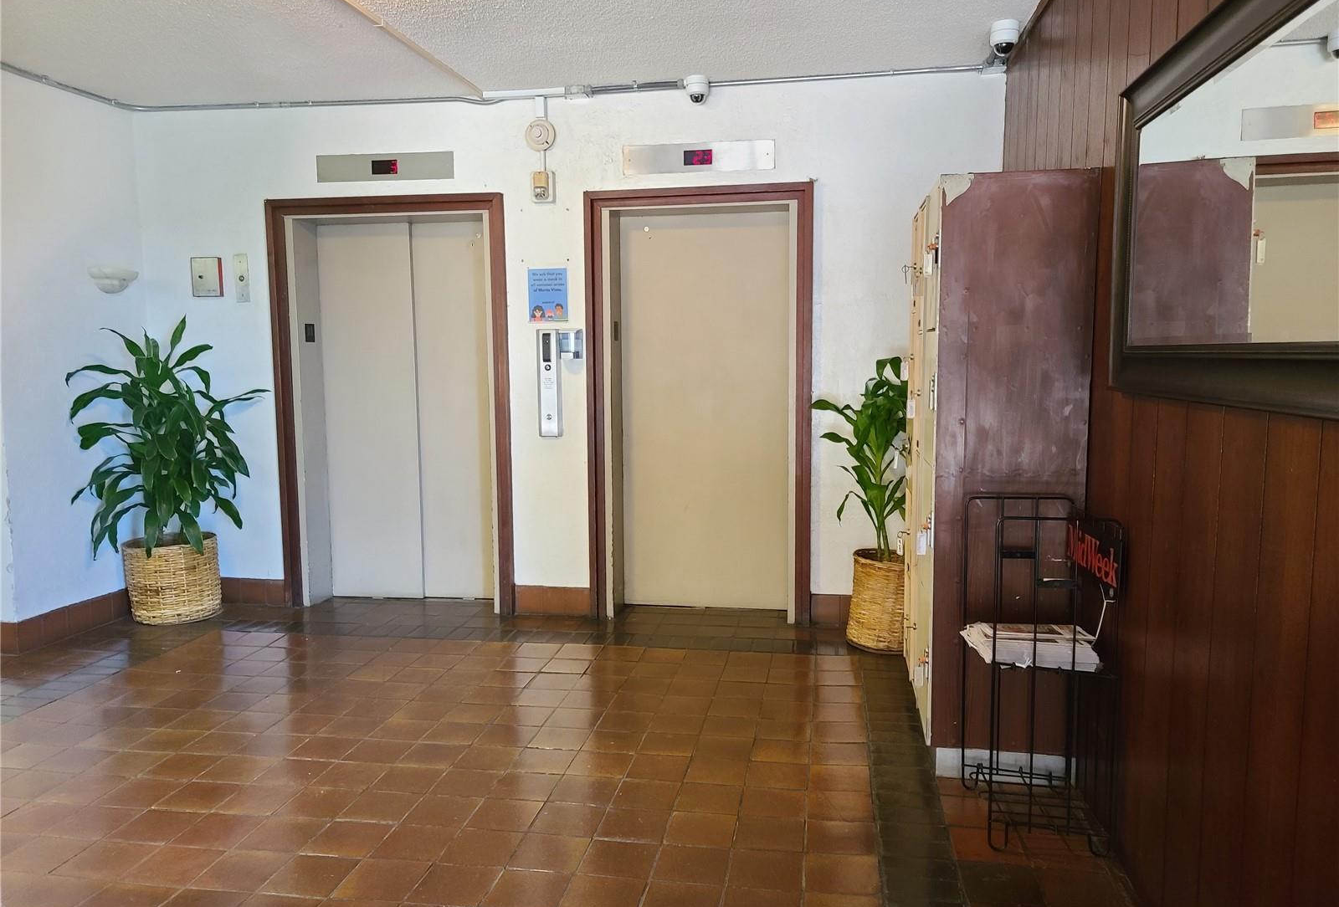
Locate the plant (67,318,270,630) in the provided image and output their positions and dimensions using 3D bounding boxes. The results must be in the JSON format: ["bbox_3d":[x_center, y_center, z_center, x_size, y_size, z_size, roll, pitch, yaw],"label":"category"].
[{"bbox_3d":[-2.577,0.095,5.061,0.880,1.627,0.800,0,5,9],"label":"plant"}]

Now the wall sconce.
[{"bbox_3d":[-2.942,-0.923,5.198,0.144,0.137,0.296,0,5,9],"label":"wall sconce"}]

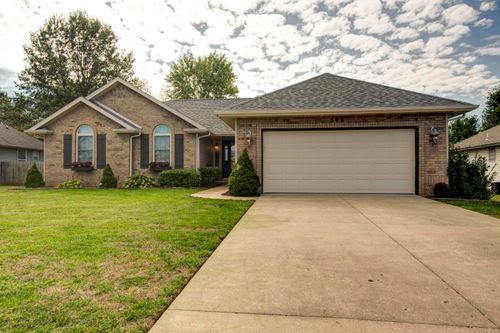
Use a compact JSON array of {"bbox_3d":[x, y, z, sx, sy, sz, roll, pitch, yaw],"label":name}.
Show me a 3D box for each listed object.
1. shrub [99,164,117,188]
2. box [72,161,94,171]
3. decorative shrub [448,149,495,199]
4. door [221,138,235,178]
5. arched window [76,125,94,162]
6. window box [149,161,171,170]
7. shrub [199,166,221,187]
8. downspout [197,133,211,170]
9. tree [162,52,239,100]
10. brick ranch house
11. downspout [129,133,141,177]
[{"bbox_3d":[-6.253,0.423,14.705,0.740,1.050,0.740,0,-1,8],"label":"shrub"},{"bbox_3d":[-7.516,-0.016,15.011,0.920,0.400,0.270,0,-1,8],"label":"box"},{"bbox_3d":[6.860,0.182,10.348,1.220,1.560,1.200,0,-1,8],"label":"decorative shrub"},{"bbox_3d":[-1.036,-0.401,17.870,0.900,2.040,0.090,0,-1,8],"label":"door"},{"bbox_3d":[-7.493,-0.909,15.179,0.850,1.950,0.120,0,-1,8],"label":"arched window"},{"bbox_3d":[-3.995,-0.011,14.864,0.920,0.390,0.270,0,-1,8],"label":"window box"},{"bbox_3d":[-1.878,0.464,15.405,1.050,0.950,1.000,0,-1,8],"label":"shrub"},{"bbox_3d":[-2.069,-0.387,14.824,0.520,2.260,0.100,0,-1,8],"label":"downspout"},{"bbox_3d":[-4.846,-5.049,32.888,7.205,12.485,7.205,0,-1,8],"label":"tree"},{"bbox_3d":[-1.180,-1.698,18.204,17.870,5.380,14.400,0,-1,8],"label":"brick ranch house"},{"bbox_3d":[-5.121,-0.389,14.901,0.500,2.260,0.100,0,-1,8],"label":"downspout"}]

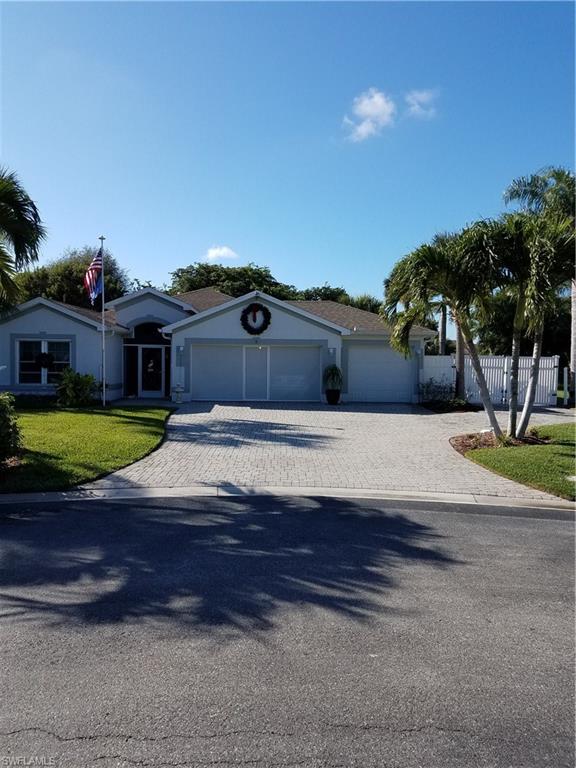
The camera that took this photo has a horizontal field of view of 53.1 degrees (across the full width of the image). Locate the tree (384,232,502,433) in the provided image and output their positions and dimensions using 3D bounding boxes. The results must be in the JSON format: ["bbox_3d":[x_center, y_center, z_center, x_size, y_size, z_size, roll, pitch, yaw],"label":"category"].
[{"bbox_3d":[3.316,-1.098,12.300,2.600,4.500,2.500,0,2,0],"label":"tree"}]

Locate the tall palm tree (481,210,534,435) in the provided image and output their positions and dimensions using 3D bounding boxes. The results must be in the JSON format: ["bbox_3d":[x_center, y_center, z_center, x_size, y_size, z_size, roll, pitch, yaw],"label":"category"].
[{"bbox_3d":[4.702,-1.269,12.300,1.450,4.780,1.500,0,2,0],"label":"tall palm tree"}]

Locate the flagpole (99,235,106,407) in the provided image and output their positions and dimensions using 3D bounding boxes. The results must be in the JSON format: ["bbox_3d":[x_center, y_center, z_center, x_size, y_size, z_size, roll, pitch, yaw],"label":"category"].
[{"bbox_3d":[-6.264,-2.147,19.500,0.260,5.820,0.200,0,2,0],"label":"flagpole"}]

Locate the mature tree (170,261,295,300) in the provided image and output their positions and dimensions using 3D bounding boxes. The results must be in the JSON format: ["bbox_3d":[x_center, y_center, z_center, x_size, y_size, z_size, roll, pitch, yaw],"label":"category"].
[{"bbox_3d":[-3.643,-3.977,39.131,8.700,8.480,7.000,0,2,0],"label":"mature tree"}]

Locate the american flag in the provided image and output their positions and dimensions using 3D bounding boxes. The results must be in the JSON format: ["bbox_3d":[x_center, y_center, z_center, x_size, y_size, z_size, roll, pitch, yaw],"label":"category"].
[{"bbox_3d":[-6.576,-3.668,19.500,0.620,1.930,0.300,0,2,0],"label":"american flag"}]

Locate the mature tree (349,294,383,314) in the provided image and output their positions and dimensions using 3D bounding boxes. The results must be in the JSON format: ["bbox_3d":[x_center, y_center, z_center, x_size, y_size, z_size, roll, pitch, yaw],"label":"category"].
[{"bbox_3d":[5.347,-3.054,41.103,3.300,6.620,3.300,0,2,0],"label":"mature tree"}]

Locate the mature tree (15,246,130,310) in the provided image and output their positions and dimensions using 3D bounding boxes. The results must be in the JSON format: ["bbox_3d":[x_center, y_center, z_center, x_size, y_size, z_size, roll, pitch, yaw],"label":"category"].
[{"bbox_3d":[-13.102,-4.008,35.134,7.000,8.680,6.200,0,2,0],"label":"mature tree"}]

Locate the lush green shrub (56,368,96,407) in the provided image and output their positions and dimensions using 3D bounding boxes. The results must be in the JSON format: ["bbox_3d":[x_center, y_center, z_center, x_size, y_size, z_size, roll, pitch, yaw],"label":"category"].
[{"bbox_3d":[-7.187,0.119,19.600,1.360,1.300,1.250,0,2,0],"label":"lush green shrub"}]

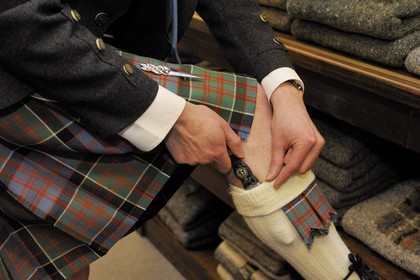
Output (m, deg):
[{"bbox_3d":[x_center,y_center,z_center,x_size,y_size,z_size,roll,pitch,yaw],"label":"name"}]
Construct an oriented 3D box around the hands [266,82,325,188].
[{"bbox_3d":[0.138,-0.006,1.060,0.088,0.162,0.085,-3,18,-19],"label":"hands"}]

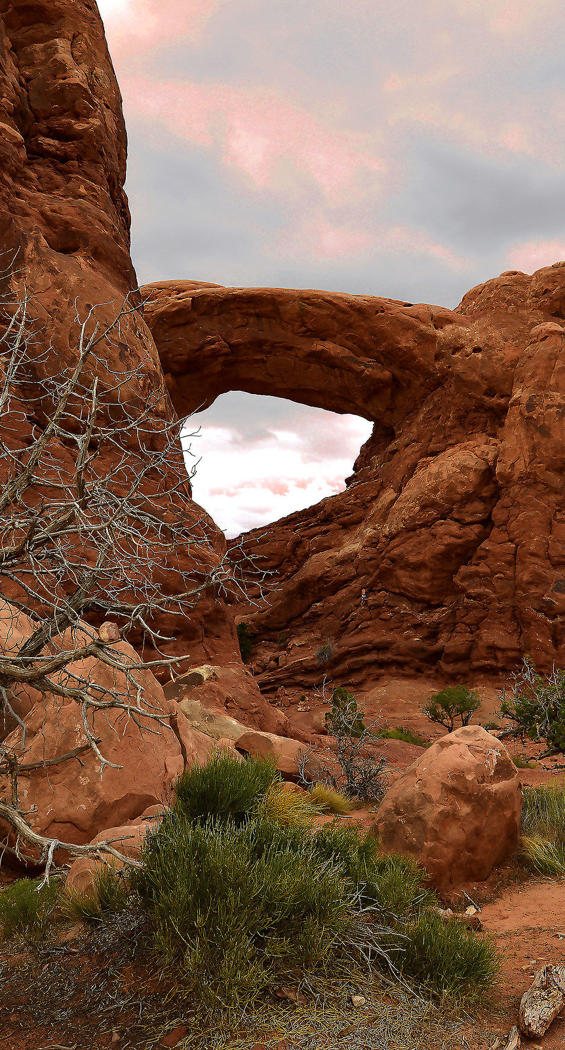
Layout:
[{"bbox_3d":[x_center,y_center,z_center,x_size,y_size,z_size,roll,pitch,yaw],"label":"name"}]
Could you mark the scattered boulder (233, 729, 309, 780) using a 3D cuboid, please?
[{"bbox_3d":[-0.132,2.616,9.000,0.867,0.494,0.737,0,-4,0],"label":"scattered boulder"}]

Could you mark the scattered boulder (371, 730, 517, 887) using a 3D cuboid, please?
[{"bbox_3d":[1.014,1.765,4.900,0.887,0.975,0.850,0,-5,0],"label":"scattered boulder"}]

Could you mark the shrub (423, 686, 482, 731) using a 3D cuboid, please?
[{"bbox_3d":[4.749,5.112,22.000,1.561,1.190,1.405,0,-4,0],"label":"shrub"}]

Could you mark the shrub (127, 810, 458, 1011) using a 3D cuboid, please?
[{"bbox_3d":[0.049,1.990,4.200,1.689,0.745,1.351,0,-4,0],"label":"shrub"}]

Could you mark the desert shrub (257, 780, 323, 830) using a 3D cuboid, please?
[{"bbox_3d":[0.071,2.489,7.000,0.588,0.380,0.529,0,-4,0],"label":"desert shrub"}]

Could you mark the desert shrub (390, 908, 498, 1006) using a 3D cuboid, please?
[{"bbox_3d":[0.768,2.077,3.800,0.518,0.328,0.466,0,-4,0],"label":"desert shrub"}]

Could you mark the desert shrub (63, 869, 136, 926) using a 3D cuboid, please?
[{"bbox_3d":[-1.148,2.311,4.900,0.417,0.274,0.375,0,-4,0],"label":"desert shrub"}]

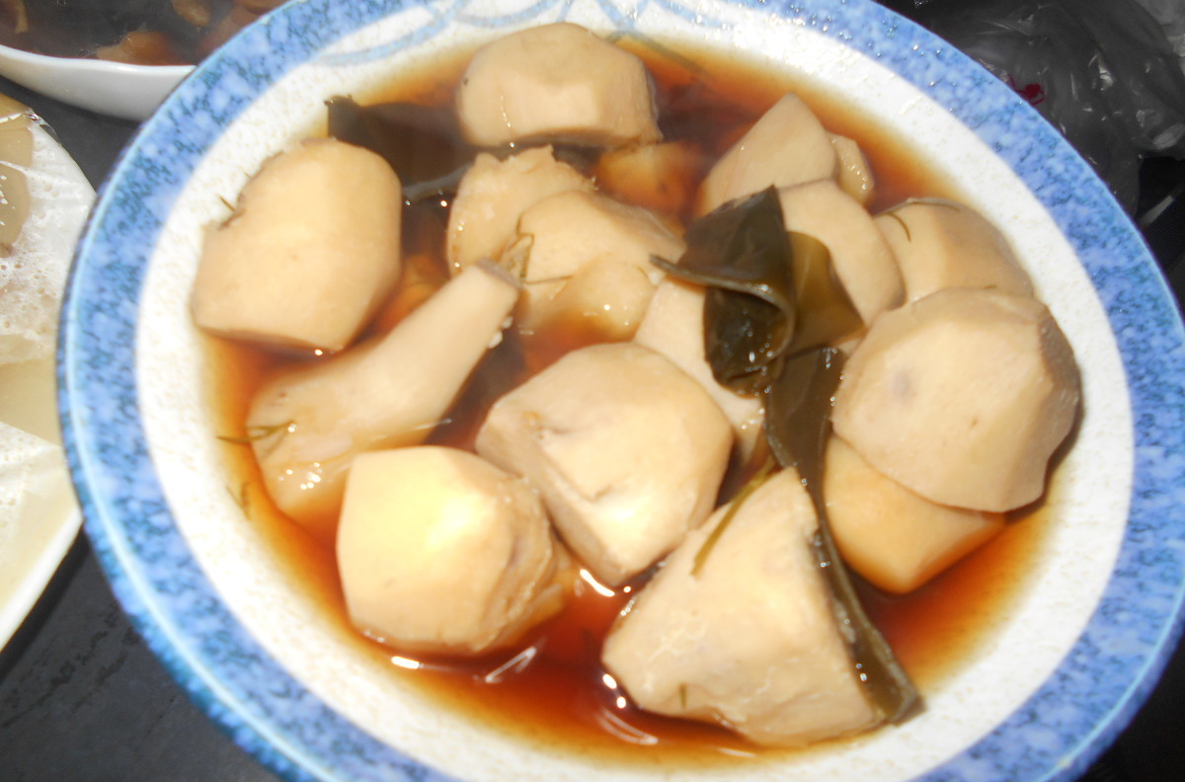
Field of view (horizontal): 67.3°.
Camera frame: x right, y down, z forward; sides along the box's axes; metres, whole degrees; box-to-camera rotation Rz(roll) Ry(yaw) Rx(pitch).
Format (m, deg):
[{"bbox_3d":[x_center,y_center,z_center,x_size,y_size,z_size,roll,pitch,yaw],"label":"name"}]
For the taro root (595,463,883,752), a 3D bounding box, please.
[{"bbox_3d":[0.030,0.043,0.175,0.049,0.039,0.049,-13,62,-14],"label":"taro root"}]

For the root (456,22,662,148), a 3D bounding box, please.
[{"bbox_3d":[-0.009,-0.074,0.230,0.052,0.035,0.034,3,59,-6],"label":"root"}]

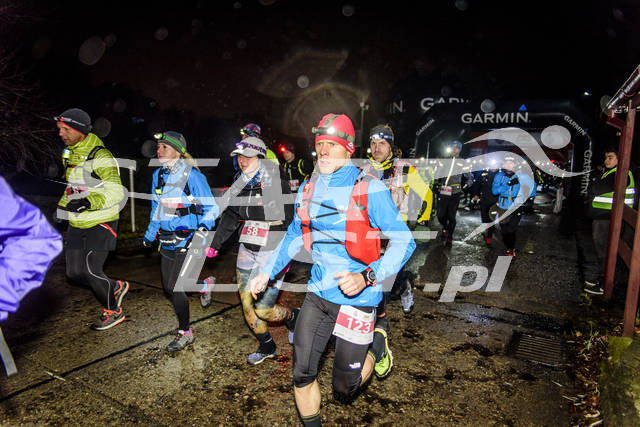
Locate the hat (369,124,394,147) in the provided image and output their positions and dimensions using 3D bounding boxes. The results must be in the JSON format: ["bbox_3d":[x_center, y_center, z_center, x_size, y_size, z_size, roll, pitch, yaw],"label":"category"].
[{"bbox_3d":[0.471,-0.592,3.240,0.180,0.165,0.220,5,8,30],"label":"hat"}]

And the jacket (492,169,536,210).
[{"bbox_3d":[3.279,-0.418,7.200,0.660,0.680,0.420,4,7,26],"label":"jacket"}]

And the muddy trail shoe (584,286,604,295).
[{"bbox_3d":[3.222,0.894,5.000,0.270,0.100,0.100,8,10,41],"label":"muddy trail shoe"}]

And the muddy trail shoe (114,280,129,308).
[{"bbox_3d":[-1.762,0.725,3.750,0.120,0.280,0.100,27,-12,-39],"label":"muddy trail shoe"}]

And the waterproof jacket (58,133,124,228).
[{"bbox_3d":[-1.819,-0.273,3.420,0.470,0.700,0.380,6,8,38],"label":"waterproof jacket"}]

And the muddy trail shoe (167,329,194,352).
[{"bbox_3d":[-1.042,0.952,3.200,0.095,0.115,0.255,5,11,36],"label":"muddy trail shoe"}]

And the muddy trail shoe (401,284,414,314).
[{"bbox_3d":[0.824,0.820,4.020,0.105,0.130,0.280,3,32,16],"label":"muddy trail shoe"}]

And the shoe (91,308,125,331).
[{"bbox_3d":[-1.778,0.876,3.583,0.105,0.120,0.285,8,15,44],"label":"shoe"}]

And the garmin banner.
[{"bbox_3d":[3.954,-1.212,9.400,3.500,2.500,0.650,3,7,22],"label":"garmin banner"}]

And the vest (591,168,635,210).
[{"bbox_3d":[3.393,-0.278,4.950,0.330,0.520,0.440,1,6,-5],"label":"vest"}]

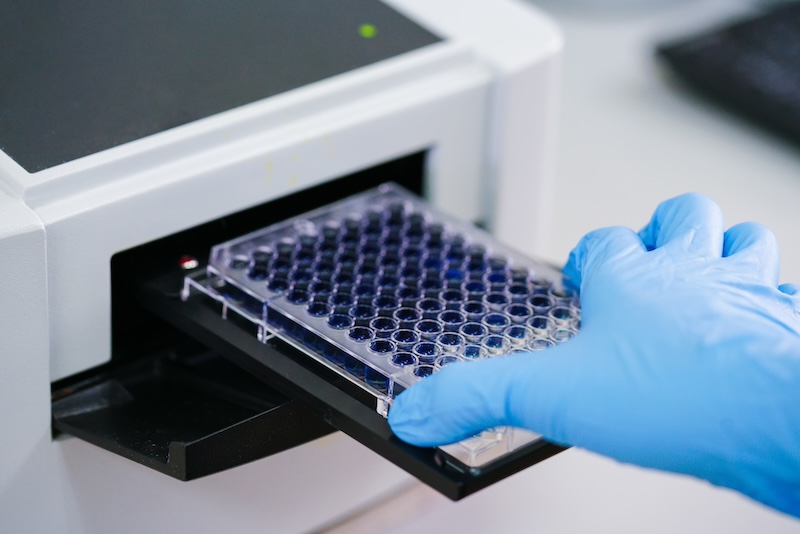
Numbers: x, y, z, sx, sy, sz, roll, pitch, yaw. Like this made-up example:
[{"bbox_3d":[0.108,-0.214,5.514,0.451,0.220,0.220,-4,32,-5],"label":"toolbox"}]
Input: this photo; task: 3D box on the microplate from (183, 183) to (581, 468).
[{"bbox_3d":[0.009,0.015,0.586,0.086,0.014,0.128,-21,36,-37],"label":"microplate"}]

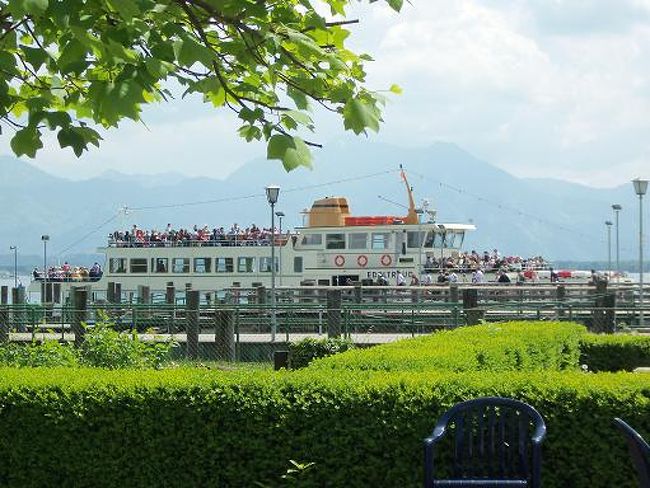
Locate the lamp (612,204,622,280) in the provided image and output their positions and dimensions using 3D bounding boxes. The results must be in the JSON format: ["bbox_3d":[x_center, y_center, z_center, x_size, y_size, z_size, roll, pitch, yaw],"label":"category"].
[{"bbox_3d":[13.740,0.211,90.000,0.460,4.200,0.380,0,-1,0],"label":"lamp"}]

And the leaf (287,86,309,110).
[{"bbox_3d":[-0.086,-0.456,6.000,0.072,0.080,0.040,0,-1,0],"label":"leaf"}]

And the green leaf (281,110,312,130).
[{"bbox_3d":[-0.101,-0.438,6.800,0.115,0.075,0.070,0,-1,0],"label":"green leaf"}]

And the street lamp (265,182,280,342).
[{"bbox_3d":[-1.534,0.541,56.000,0.420,4.560,0.420,0,-1,0],"label":"street lamp"}]

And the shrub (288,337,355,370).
[{"bbox_3d":[-0.040,1.420,22.500,0.800,0.600,0.750,0,-1,0],"label":"shrub"}]

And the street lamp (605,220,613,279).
[{"bbox_3d":[16.276,0.861,110.000,0.430,4.420,0.430,0,-1,0],"label":"street lamp"}]

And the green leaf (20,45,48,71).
[{"bbox_3d":[-0.910,-0.584,6.000,0.090,0.085,0.040,0,-1,0],"label":"green leaf"}]

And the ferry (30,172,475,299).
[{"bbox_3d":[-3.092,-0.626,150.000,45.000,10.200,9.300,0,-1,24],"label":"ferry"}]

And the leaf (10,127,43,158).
[{"bbox_3d":[-1.059,-0.360,6.800,0.115,0.115,0.060,0,-1,0],"label":"leaf"}]

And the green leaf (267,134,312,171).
[{"bbox_3d":[-0.126,-0.325,6.800,0.163,0.130,0.080,0,-1,0],"label":"green leaf"}]

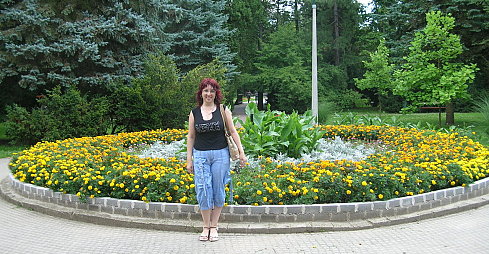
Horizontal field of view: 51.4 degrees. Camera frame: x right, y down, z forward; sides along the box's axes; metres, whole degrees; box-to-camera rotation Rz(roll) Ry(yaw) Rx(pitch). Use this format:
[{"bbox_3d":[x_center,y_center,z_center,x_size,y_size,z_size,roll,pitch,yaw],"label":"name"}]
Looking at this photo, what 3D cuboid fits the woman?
[{"bbox_3d":[-0.290,0.334,5.304,0.600,1.665,0.360,0,4,-3],"label":"woman"}]

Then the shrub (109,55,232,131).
[{"bbox_3d":[-2.680,-1.107,17.966,4.100,2.850,3.200,0,4,0],"label":"shrub"}]

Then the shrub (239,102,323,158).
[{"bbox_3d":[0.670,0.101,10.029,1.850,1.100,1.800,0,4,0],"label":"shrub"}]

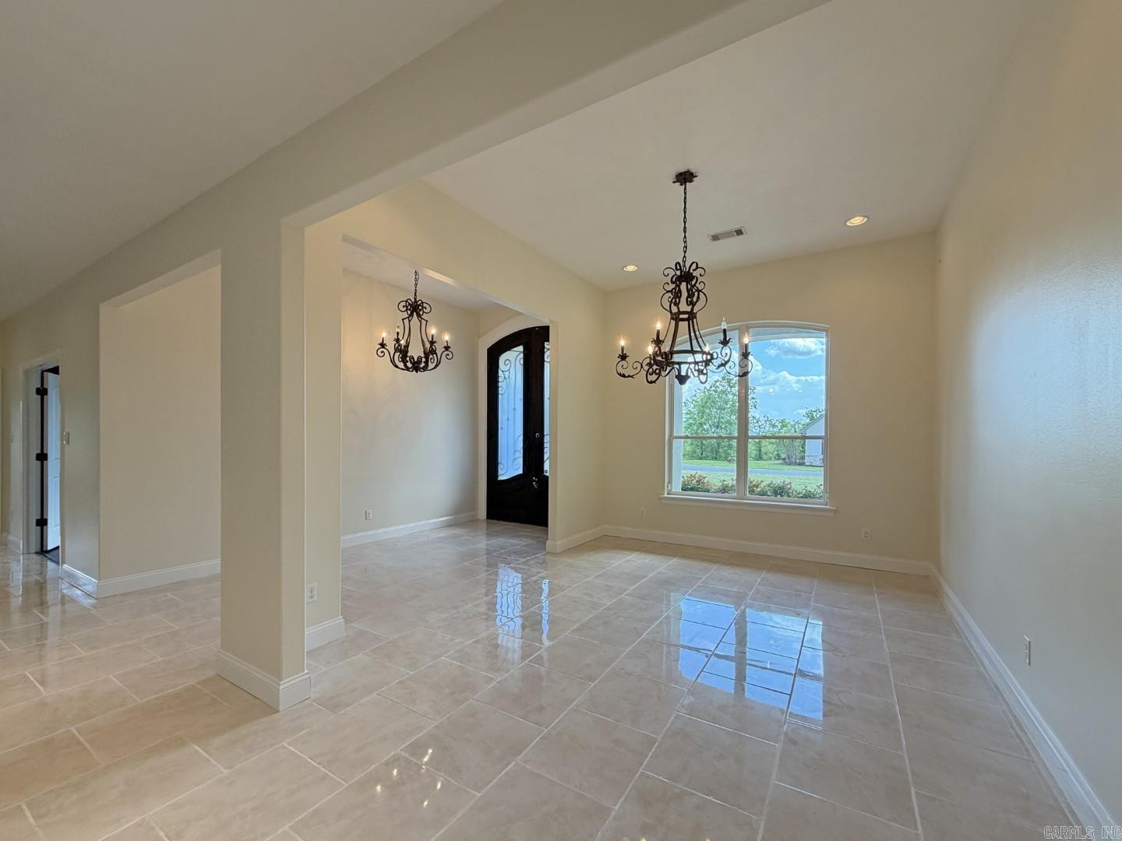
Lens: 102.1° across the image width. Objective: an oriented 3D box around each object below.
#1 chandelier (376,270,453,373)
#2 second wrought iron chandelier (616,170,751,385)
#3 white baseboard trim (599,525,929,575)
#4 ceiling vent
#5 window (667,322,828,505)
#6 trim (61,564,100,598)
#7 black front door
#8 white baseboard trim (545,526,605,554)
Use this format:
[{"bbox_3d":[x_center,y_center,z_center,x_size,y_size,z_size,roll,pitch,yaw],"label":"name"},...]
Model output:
[{"bbox_3d":[-1.576,-1.154,4.904,0.781,1.285,0.781,-2,-3,32],"label":"chandelier"},{"bbox_3d":[0.912,-1.044,3.376,0.965,1.562,0.965,-2,-3,32],"label":"second wrought iron chandelier"},{"bbox_3d":[1.983,1.408,5.059,3.339,0.131,0.022,-2,-3,32],"label":"white baseboard trim"},{"bbox_3d":[1.588,-1.788,4.356,0.330,0.019,0.170,-2,-3,32],"label":"ceiling vent"},{"bbox_3d":[2.032,-0.084,5.141,1.714,1.972,0.100,-2,-3,32],"label":"window"},{"bbox_3d":[-4.115,1.361,3.882,1.047,0.131,0.022,-2,-3,32],"label":"trim"},{"bbox_3d":[-0.406,0.075,6.806,1.787,2.943,0.065,-2,-3,32],"label":"black front door"},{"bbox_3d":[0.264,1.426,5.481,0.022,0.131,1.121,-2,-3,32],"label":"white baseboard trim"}]

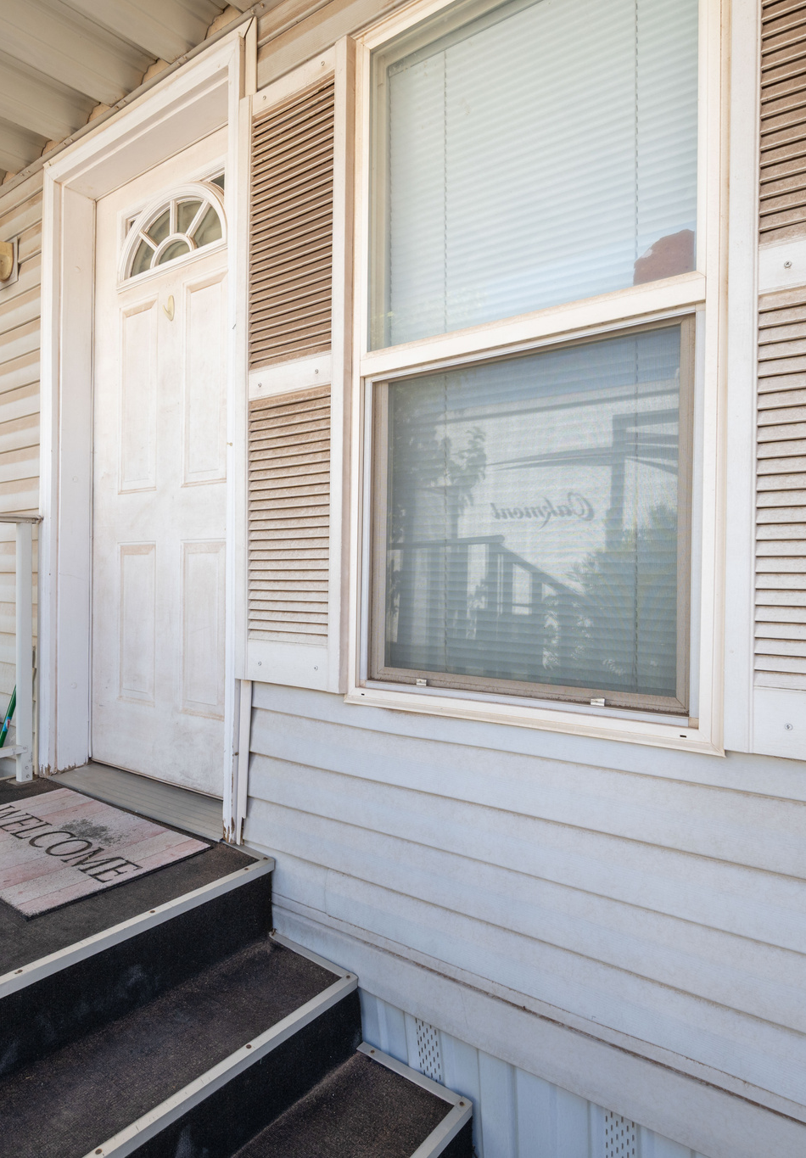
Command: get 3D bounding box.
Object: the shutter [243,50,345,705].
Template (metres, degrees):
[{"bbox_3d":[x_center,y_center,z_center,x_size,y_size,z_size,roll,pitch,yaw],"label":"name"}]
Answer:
[{"bbox_3d":[-0.273,-0.482,1.632,0.357,1.480,0.030,1,0,35],"label":"shutter"}]

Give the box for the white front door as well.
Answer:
[{"bbox_3d":[-0.703,-0.332,2.089,0.840,1.915,0.045,1,0,35],"label":"white front door"}]

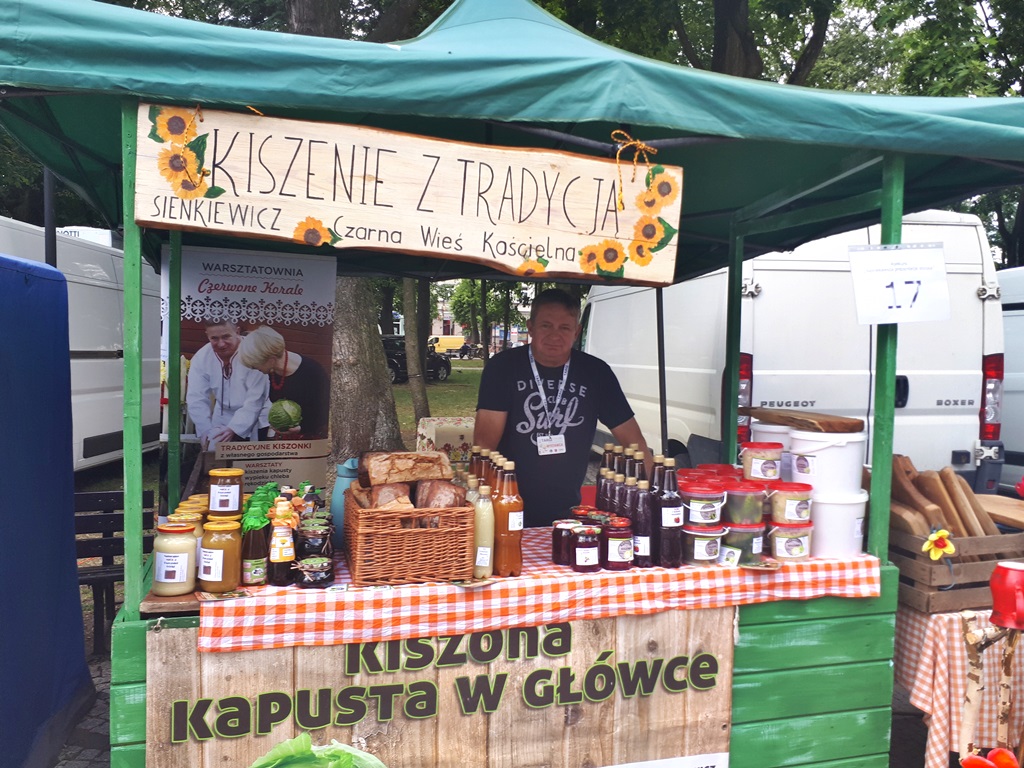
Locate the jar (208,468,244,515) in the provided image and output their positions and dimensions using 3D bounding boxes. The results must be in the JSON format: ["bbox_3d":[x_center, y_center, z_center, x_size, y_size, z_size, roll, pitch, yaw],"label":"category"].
[{"bbox_3d":[-0.737,0.278,2.057,0.087,0.110,0.087,0,3,-15],"label":"jar"}]

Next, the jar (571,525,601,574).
[{"bbox_3d":[0.213,0.468,2.274,0.079,0.116,0.079,1,3,6],"label":"jar"}]

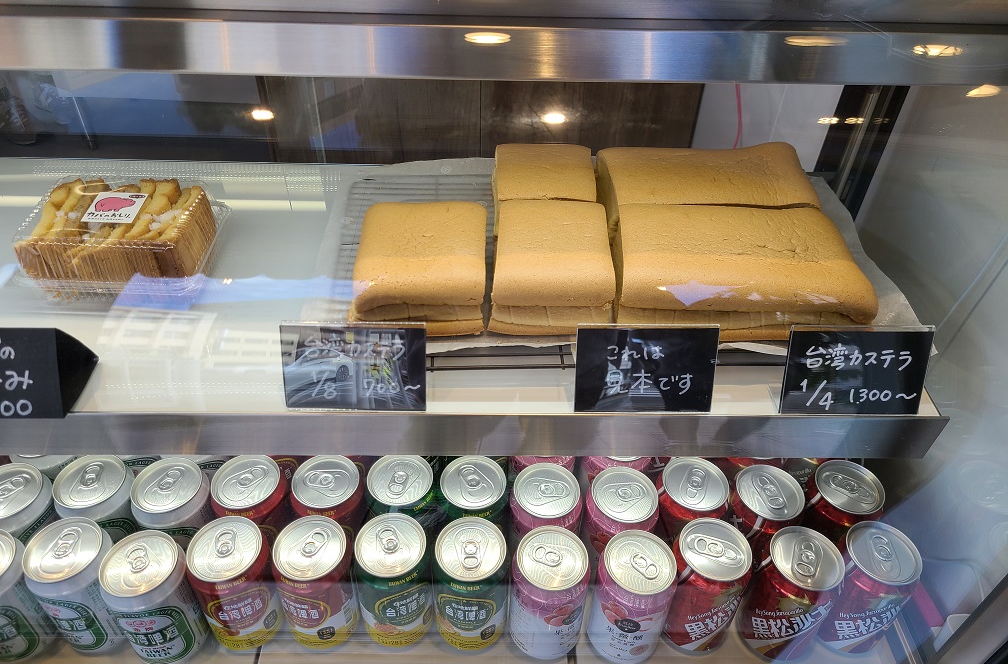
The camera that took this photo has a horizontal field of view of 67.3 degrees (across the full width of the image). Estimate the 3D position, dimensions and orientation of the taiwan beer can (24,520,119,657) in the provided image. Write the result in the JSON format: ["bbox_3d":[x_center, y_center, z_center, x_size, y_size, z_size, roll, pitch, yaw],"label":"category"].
[{"bbox_3d":[-0.357,0.222,0.652,0.066,0.122,0.066,1,41,-1],"label":"taiwan beer can"}]

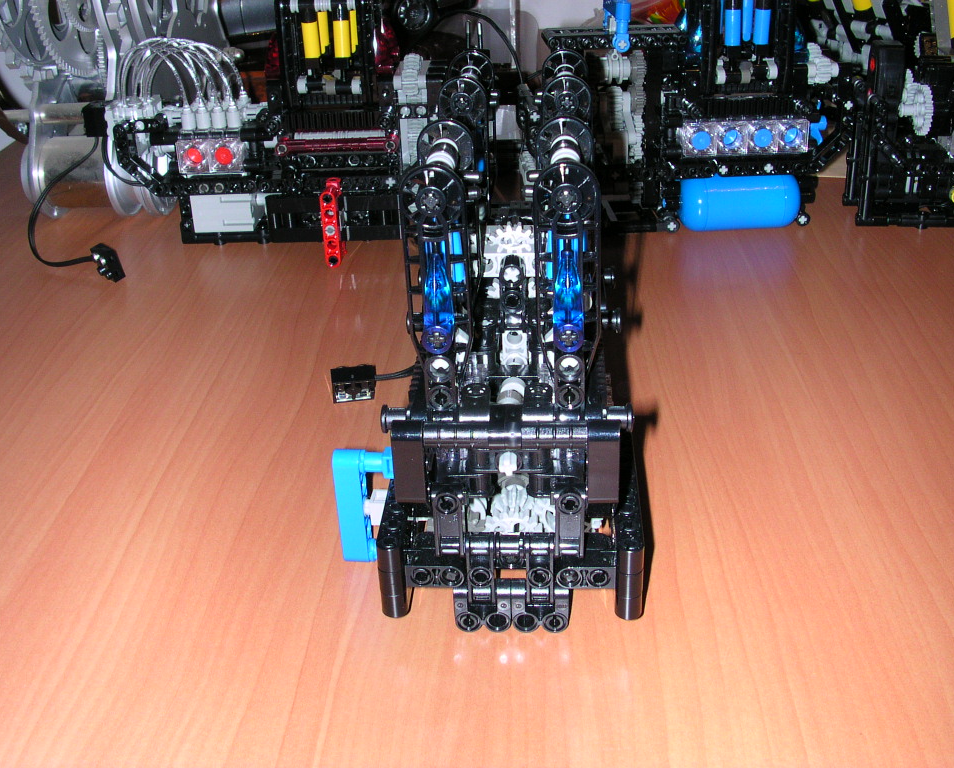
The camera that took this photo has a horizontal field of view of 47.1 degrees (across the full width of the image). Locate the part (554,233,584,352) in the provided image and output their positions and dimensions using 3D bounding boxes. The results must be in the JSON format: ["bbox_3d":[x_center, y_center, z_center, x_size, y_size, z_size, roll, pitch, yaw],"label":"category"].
[{"bbox_3d":[0.022,-0.022,0.268,0.008,0.028,0.009,0,19,3],"label":"part"}]

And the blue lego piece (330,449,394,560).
[{"bbox_3d":[-0.030,0.036,0.319,0.019,0.040,0.009,0,31,3],"label":"blue lego piece"}]

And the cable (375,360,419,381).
[{"bbox_3d":[-0.031,-0.005,0.422,0.017,0.005,0.009,0,27,3],"label":"cable"}]

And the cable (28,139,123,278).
[{"bbox_3d":[-0.207,-0.087,0.556,0.045,0.058,0.064,-11,28,-18],"label":"cable"}]

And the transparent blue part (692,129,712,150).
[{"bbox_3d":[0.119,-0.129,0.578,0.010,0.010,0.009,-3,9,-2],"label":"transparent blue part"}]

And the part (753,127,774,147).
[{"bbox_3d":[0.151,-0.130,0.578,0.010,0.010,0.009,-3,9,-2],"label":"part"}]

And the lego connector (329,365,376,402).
[{"bbox_3d":[-0.048,-0.001,0.418,0.016,0.015,0.008,-4,59,-5],"label":"lego connector"}]

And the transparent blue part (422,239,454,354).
[{"bbox_3d":[-0.010,-0.021,0.269,0.008,0.027,0.009,0,19,3],"label":"transparent blue part"}]

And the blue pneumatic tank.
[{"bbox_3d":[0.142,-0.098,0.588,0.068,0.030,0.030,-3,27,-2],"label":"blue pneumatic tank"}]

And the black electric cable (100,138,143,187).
[{"bbox_3d":[-0.189,-0.119,0.584,0.022,0.026,0.010,-11,28,-18],"label":"black electric cable"}]

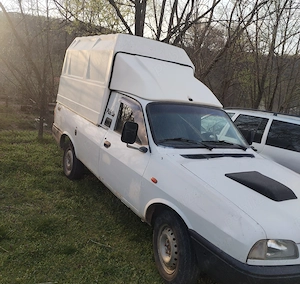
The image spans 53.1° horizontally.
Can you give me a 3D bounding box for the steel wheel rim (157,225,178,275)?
[{"bbox_3d":[0.177,0.823,2.319,0.115,0.365,0.365,4,10,-23],"label":"steel wheel rim"}]

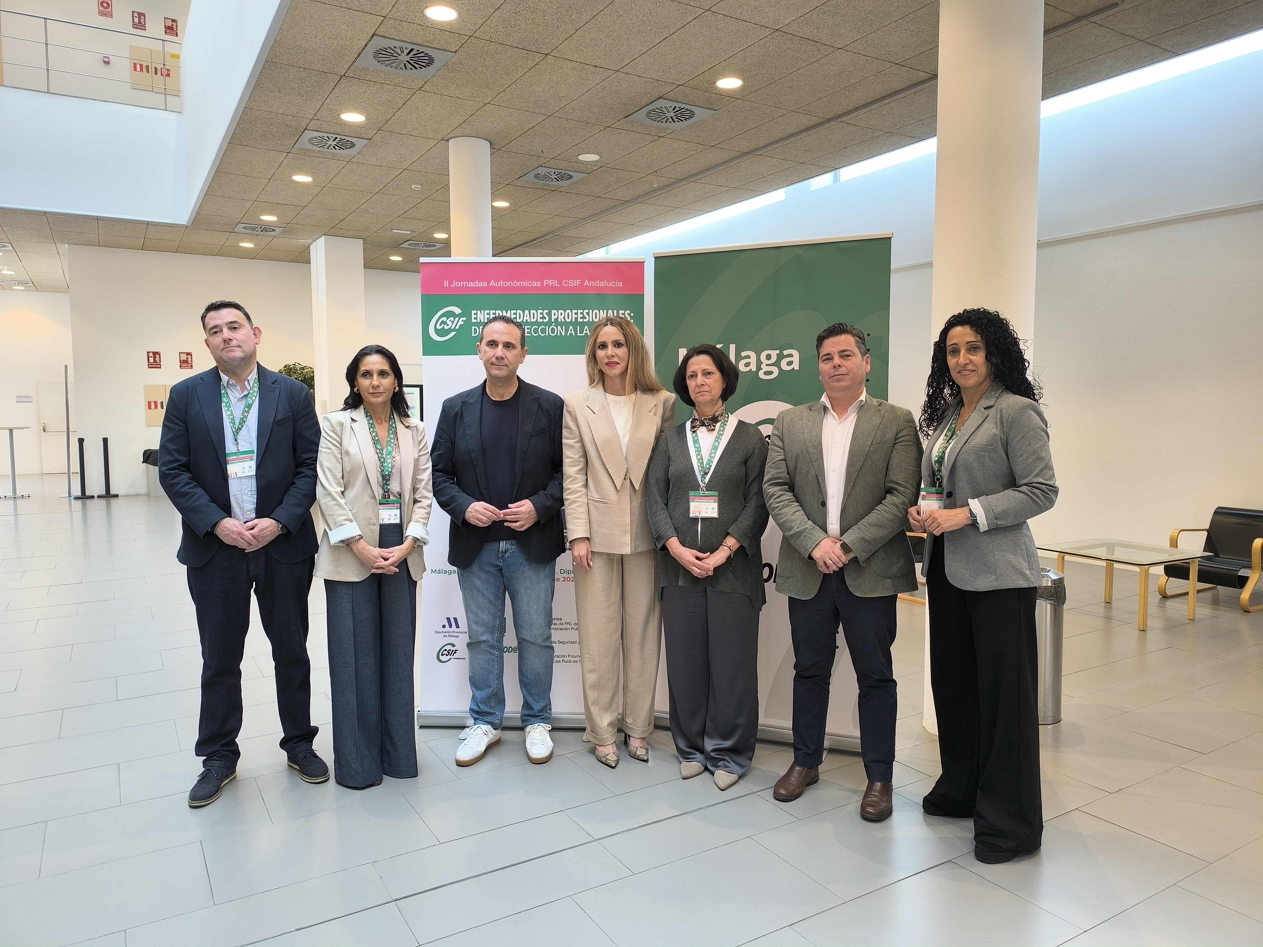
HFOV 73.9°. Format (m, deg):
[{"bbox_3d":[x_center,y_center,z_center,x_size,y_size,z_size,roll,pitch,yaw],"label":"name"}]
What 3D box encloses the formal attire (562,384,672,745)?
[{"bbox_3d":[-0.049,0.375,3.484,0.455,1.483,0.300,0,4,-8],"label":"formal attire"}]

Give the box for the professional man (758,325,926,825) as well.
[{"bbox_3d":[0.776,0.325,3.035,0.560,1.729,0.380,2,4,22],"label":"professional man"}]

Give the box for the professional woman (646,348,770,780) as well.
[{"bbox_3d":[0.299,0.338,3.247,0.490,1.665,0.330,1,4,10],"label":"professional woman"}]

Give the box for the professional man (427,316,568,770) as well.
[{"bbox_3d":[-0.539,0.261,3.419,0.540,1.794,0.370,0,4,-4],"label":"professional man"}]

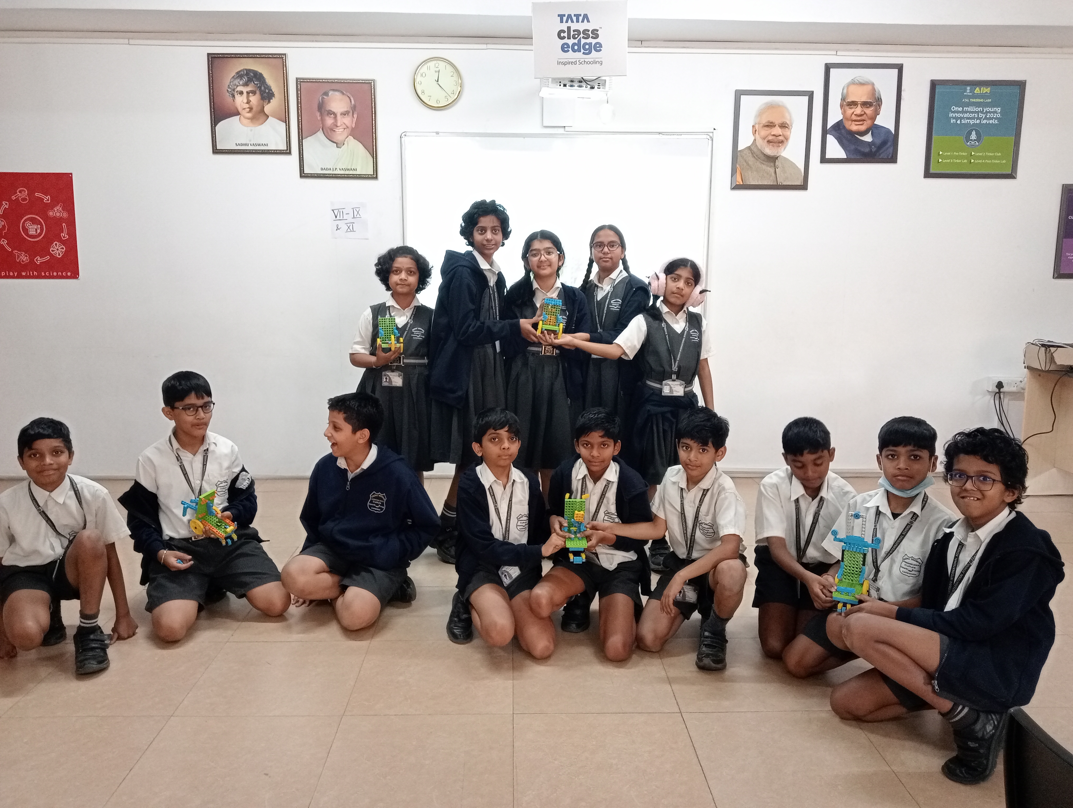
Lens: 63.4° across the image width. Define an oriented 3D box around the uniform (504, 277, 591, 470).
[{"bbox_3d":[0.043,-0.125,3.856,0.400,0.875,0.310,0,10,-2],"label":"uniform"}]

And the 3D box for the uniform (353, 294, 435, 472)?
[{"bbox_3d":[-0.612,-0.088,3.785,0.370,0.770,0.260,-1,10,-8],"label":"uniform"}]

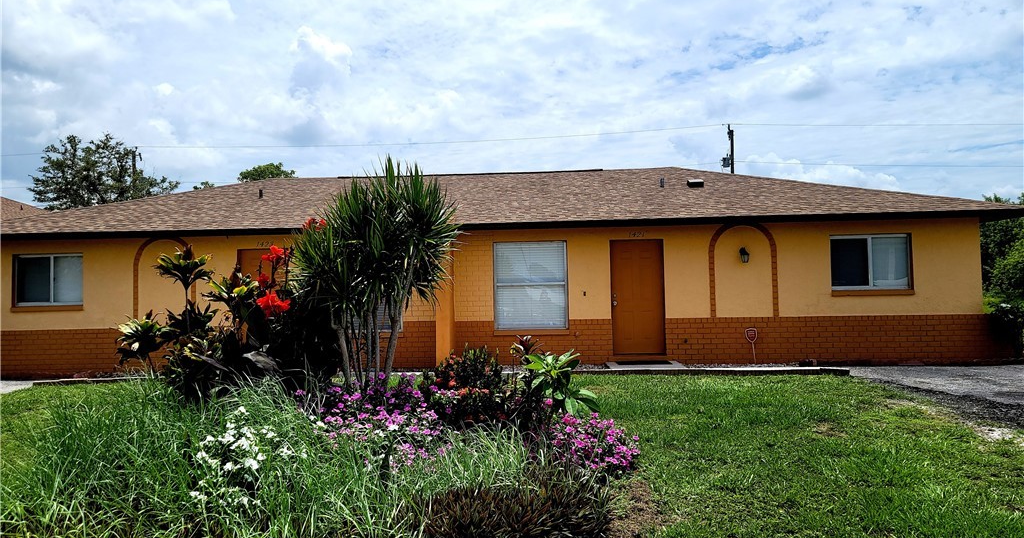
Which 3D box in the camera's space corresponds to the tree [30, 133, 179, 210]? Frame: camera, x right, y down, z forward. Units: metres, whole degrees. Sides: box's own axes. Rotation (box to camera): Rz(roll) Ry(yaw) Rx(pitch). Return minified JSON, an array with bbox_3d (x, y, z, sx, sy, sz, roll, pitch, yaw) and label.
[{"bbox_3d":[-20.940,-1.712,38.000,7.300,10.000,6.800,-1,-2,0],"label":"tree"}]

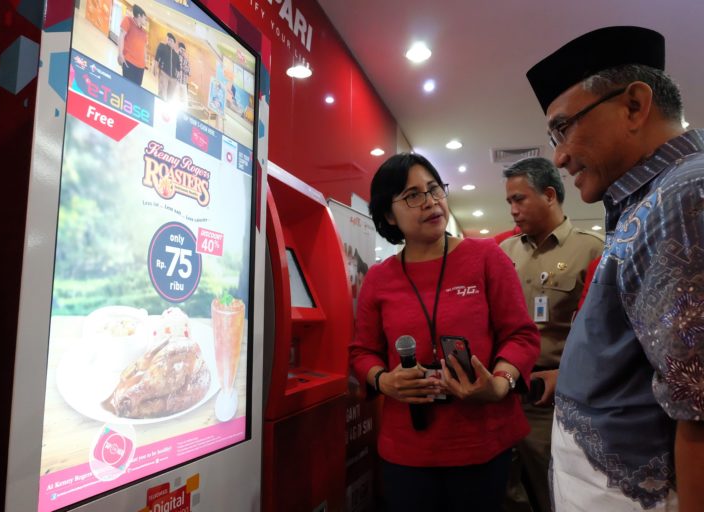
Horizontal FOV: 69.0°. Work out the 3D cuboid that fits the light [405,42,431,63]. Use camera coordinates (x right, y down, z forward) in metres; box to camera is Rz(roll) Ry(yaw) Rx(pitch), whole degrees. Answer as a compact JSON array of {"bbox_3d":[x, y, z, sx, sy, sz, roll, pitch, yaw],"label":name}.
[{"bbox_3d":[0.441,-1.356,3.420,0.165,0.060,0.165,0,-6,0],"label":"light"}]

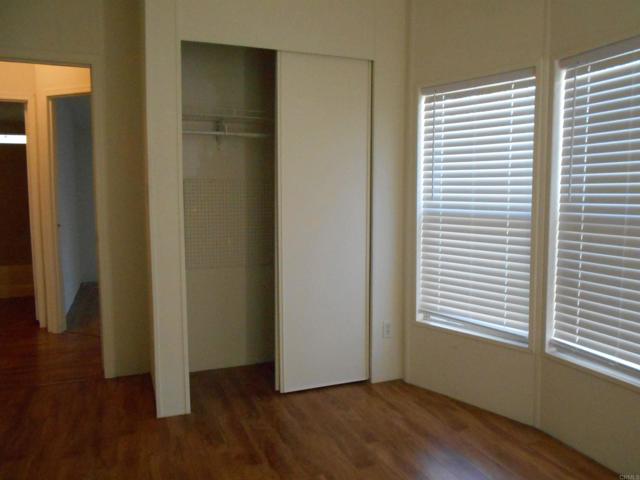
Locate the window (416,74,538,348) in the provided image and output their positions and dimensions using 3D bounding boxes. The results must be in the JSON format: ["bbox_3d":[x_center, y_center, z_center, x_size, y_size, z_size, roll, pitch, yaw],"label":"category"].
[{"bbox_3d":[0.884,-0.182,2.781,0.090,1.460,0.710,-5,7,-43],"label":"window"}]

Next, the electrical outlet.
[{"bbox_3d":[0.440,0.582,3.108,0.070,0.115,0.015,-2,6,-21],"label":"electrical outlet"}]

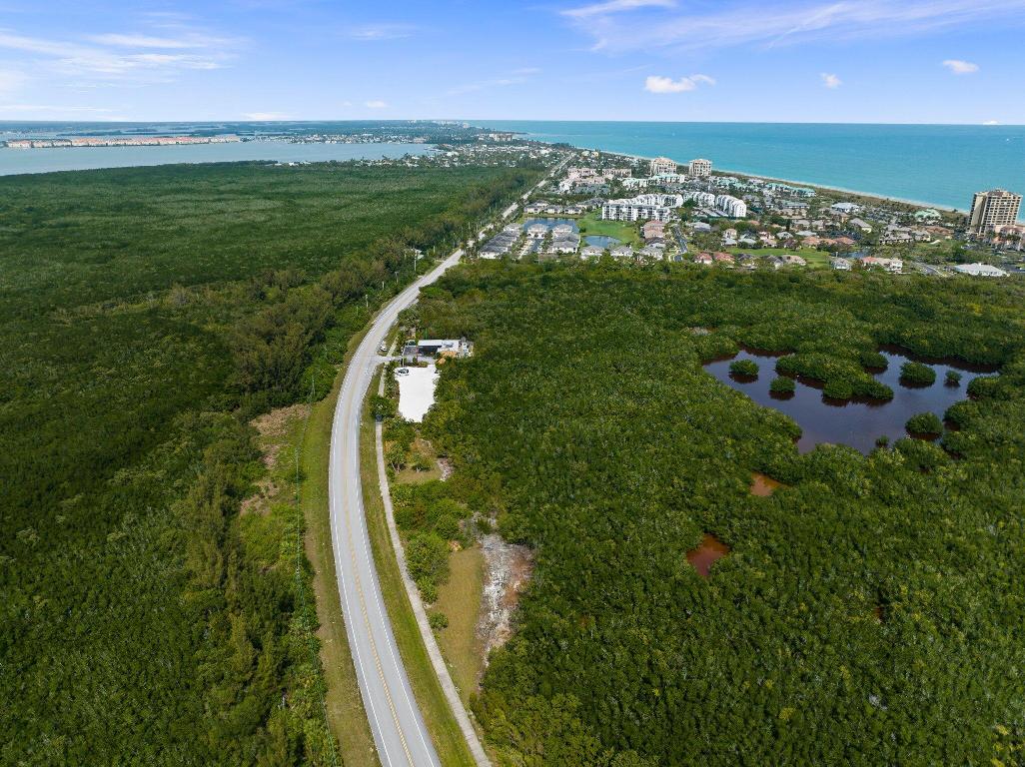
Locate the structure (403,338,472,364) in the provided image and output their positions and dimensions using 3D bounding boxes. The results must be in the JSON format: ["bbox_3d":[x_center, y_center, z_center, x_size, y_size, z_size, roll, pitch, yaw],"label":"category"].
[{"bbox_3d":[-36.808,-16.626,350.462,33.000,5.000,20.500,0,21,-2],"label":"structure"}]

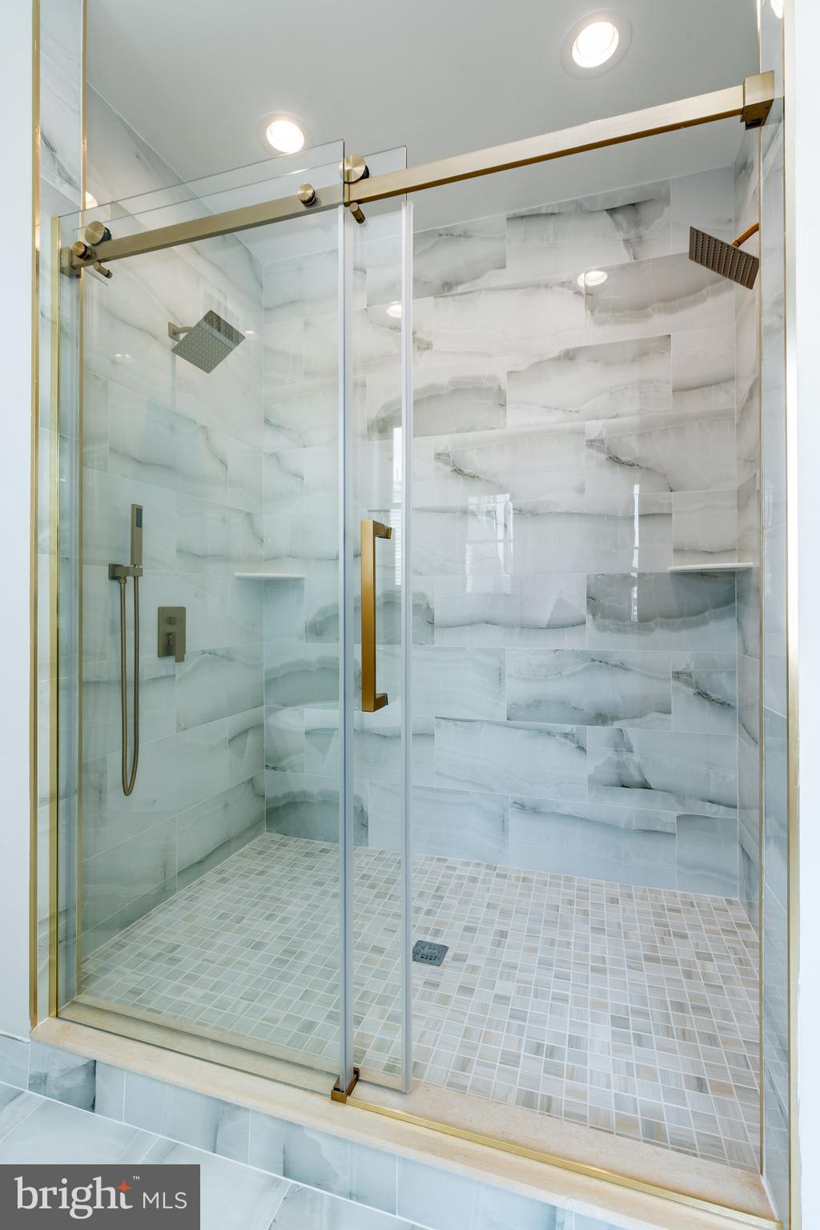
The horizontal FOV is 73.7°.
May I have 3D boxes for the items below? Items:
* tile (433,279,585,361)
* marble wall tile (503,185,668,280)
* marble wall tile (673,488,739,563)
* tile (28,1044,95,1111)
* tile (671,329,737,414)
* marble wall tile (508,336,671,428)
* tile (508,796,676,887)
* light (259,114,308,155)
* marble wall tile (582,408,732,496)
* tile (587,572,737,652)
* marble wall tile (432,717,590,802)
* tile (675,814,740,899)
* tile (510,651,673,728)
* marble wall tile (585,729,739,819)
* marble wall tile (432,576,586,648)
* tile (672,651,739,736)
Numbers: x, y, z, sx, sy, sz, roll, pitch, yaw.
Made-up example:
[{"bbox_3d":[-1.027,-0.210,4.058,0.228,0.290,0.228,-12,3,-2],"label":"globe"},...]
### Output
[{"bbox_3d":[0.397,-1.207,2.240,0.610,0.300,0.012,0,0,17],"label":"tile"},{"bbox_3d":[0.697,-1.507,2.167,0.616,0.287,0.012,0,0,18],"label":"marble wall tile"},{"bbox_3d":[1.093,-0.312,2.036,0.213,0.298,0.012,0,0,18],"label":"marble wall tile"},{"bbox_3d":[-0.772,1.023,1.219,0.194,0.115,0.012,0,0,17],"label":"tile"},{"bbox_3d":[1.093,-0.913,2.039,0.213,0.298,0.012,0,0,18],"label":"tile"},{"bbox_3d":[0.693,-0.908,2.152,0.610,0.300,0.012,0,0,17],"label":"marble wall tile"},{"bbox_3d":[0.711,0.885,2.164,0.616,0.300,0.012,0,0,17],"label":"tile"},{"bbox_3d":[-0.430,-1.637,1.866,0.175,0.030,0.175,0,0,0],"label":"light"},{"bbox_3d":[0.946,-0.612,2.084,0.522,0.298,0.012,0,0,18],"label":"marble wall tile"},{"bbox_3d":[0.948,-0.012,2.083,0.520,0.300,0.012,0,0,17],"label":"tile"},{"bbox_3d":[0.401,0.589,2.250,0.616,0.298,0.012,0,0,18],"label":"marble wall tile"},{"bbox_3d":[1.108,0.891,2.042,0.203,0.297,0.012,0,0,17],"label":"tile"},{"bbox_3d":[0.696,0.288,2.159,0.616,0.298,0.012,0,0,18],"label":"tile"},{"bbox_3d":[0.945,0.589,2.078,0.522,0.298,0.012,0,0,18],"label":"marble wall tile"},{"bbox_3d":[0.402,-0.011,2.250,0.610,0.300,0.012,0,0,17],"label":"marble wall tile"},{"bbox_3d":[1.092,0.288,2.033,0.213,0.298,0.012,0,0,18],"label":"tile"}]

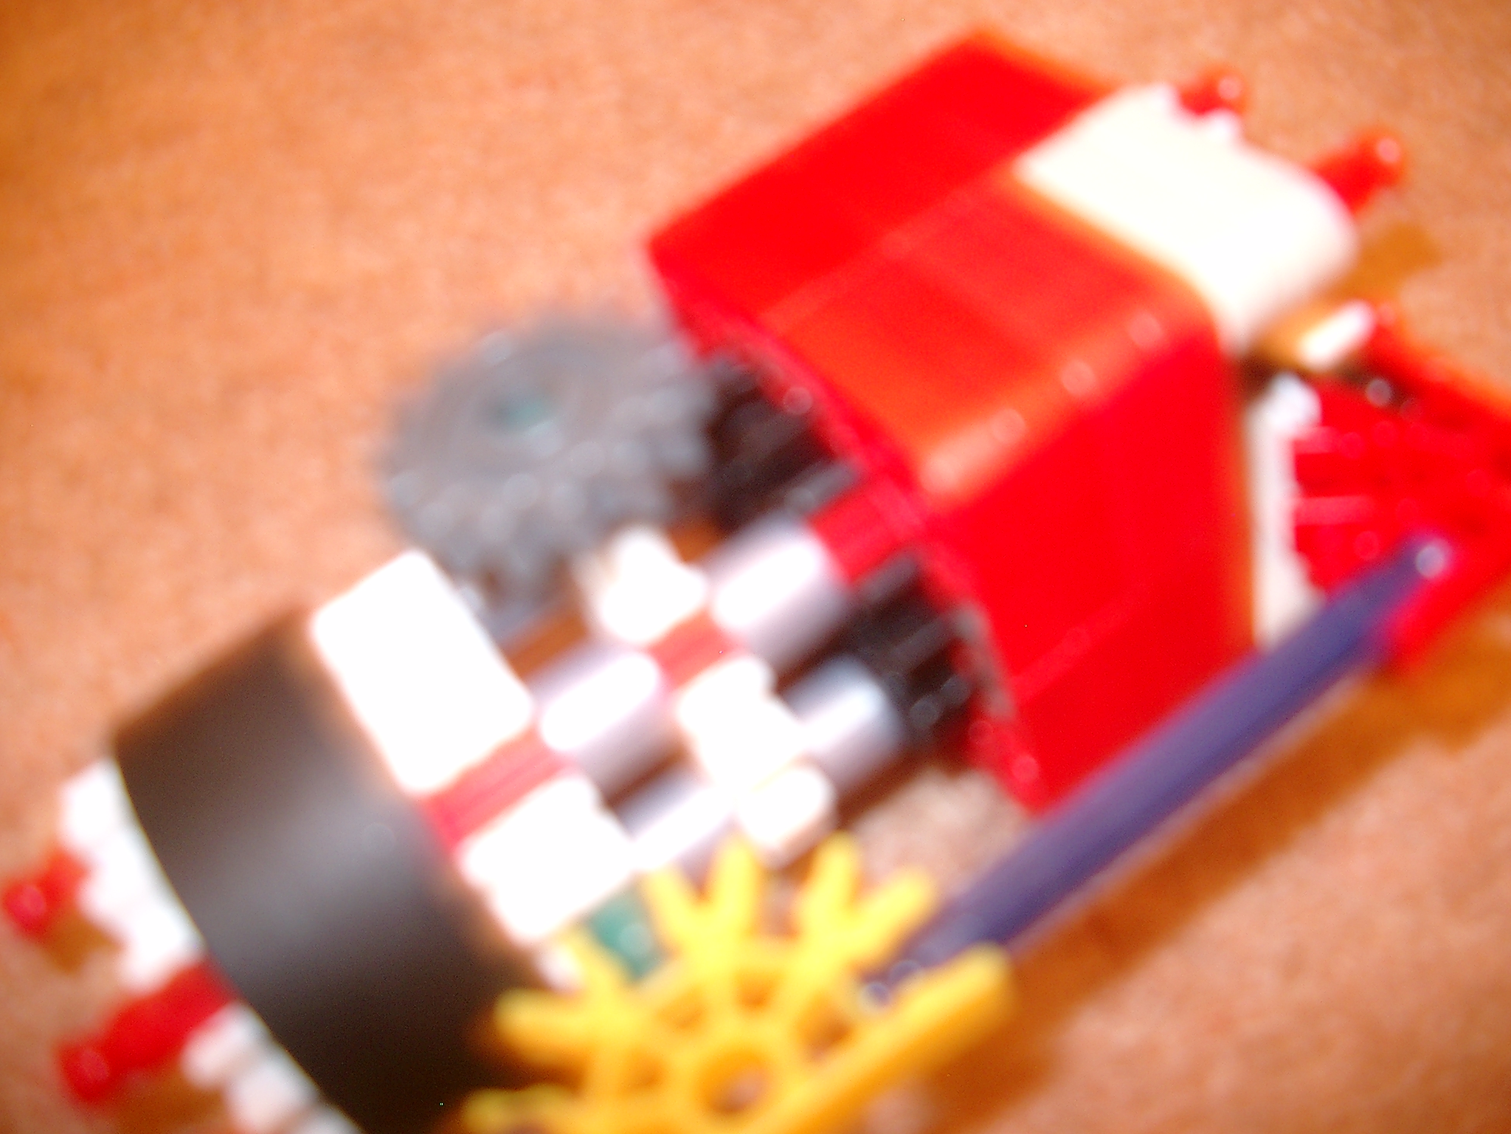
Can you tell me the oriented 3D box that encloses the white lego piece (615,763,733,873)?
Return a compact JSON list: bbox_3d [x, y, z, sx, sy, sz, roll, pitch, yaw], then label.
[{"bbox_3d":[-0.006,0.020,0.127,0.010,0.008,0.008,-35,42,-12],"label":"white lego piece"}]

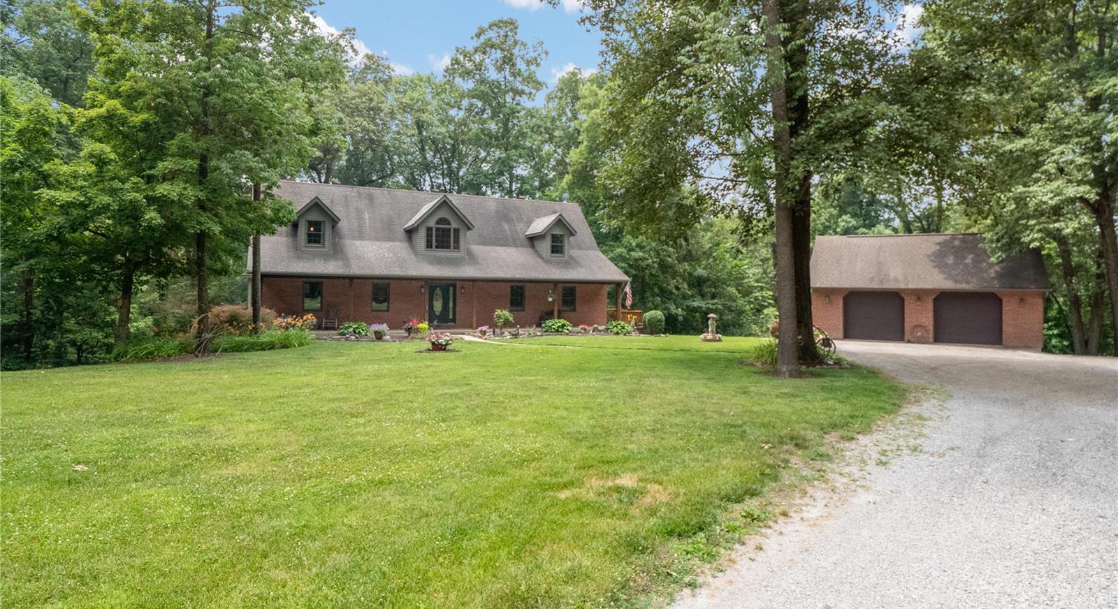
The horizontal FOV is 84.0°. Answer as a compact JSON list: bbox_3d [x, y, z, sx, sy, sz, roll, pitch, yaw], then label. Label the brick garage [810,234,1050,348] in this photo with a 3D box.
[{"bbox_3d":[19.089,-0.950,33.296,10.195,5.600,7.800,1,1,28],"label":"brick garage"}]

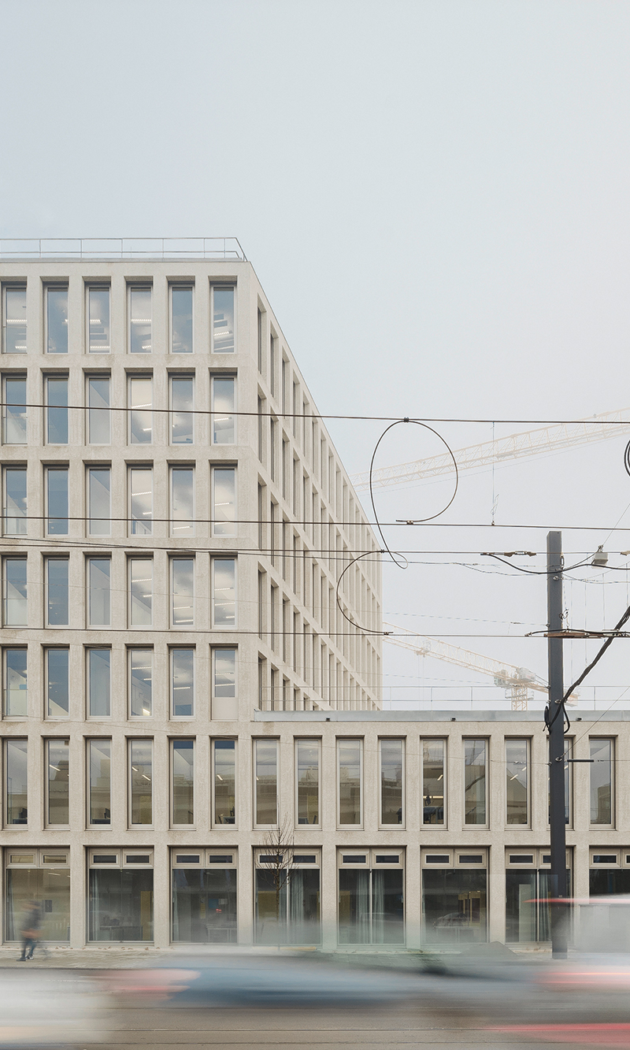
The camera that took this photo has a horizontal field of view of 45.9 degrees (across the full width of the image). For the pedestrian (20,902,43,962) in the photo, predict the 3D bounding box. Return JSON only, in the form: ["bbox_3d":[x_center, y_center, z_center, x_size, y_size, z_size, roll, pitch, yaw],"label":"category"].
[{"bbox_3d":[-8.372,11.996,21.900,0.650,1.740,0.500,0,0,0],"label":"pedestrian"}]

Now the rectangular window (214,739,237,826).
[{"bbox_3d":[-3.267,9.431,27.200,0.940,3.220,0.150,0,0,0],"label":"rectangular window"}]

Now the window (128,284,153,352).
[{"bbox_3d":[-6.813,-8.016,29.000,0.912,2.687,0.200,0,0,0],"label":"window"}]

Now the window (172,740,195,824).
[{"bbox_3d":[-5.134,10.007,29.000,0.912,3.311,0.200,0,0,0],"label":"window"}]

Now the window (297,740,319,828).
[{"bbox_3d":[-0.252,9.605,27.700,0.825,3.255,0.200,0,0,0],"label":"window"}]

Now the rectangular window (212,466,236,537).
[{"bbox_3d":[-3.527,-0.912,29.000,0.960,2.783,0.200,0,0,0],"label":"rectangular window"}]

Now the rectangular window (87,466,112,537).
[{"bbox_3d":[-8.368,-0.909,28.900,0.970,2.726,0.150,0,0,0],"label":"rectangular window"}]

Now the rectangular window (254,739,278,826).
[{"bbox_3d":[-1.778,9.454,27.200,0.940,3.220,0.150,0,0,0],"label":"rectangular window"}]

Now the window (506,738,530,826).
[{"bbox_3d":[7.394,9.431,27.200,0.940,3.220,0.150,0,0,0],"label":"window"}]

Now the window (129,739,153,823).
[{"bbox_3d":[-6.766,9.949,28.900,0.970,3.372,0.150,0,0,0],"label":"window"}]

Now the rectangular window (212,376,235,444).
[{"bbox_3d":[-3.391,-4.287,27.700,0.871,2.522,0.200,0,0,0],"label":"rectangular window"}]

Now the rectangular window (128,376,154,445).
[{"bbox_3d":[-6.485,-4.264,27.700,0.917,2.567,0.200,0,0,0],"label":"rectangular window"}]

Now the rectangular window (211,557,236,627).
[{"bbox_3d":[-3.391,2.499,27.700,0.962,2.613,0.200,0,0,0],"label":"rectangular window"}]

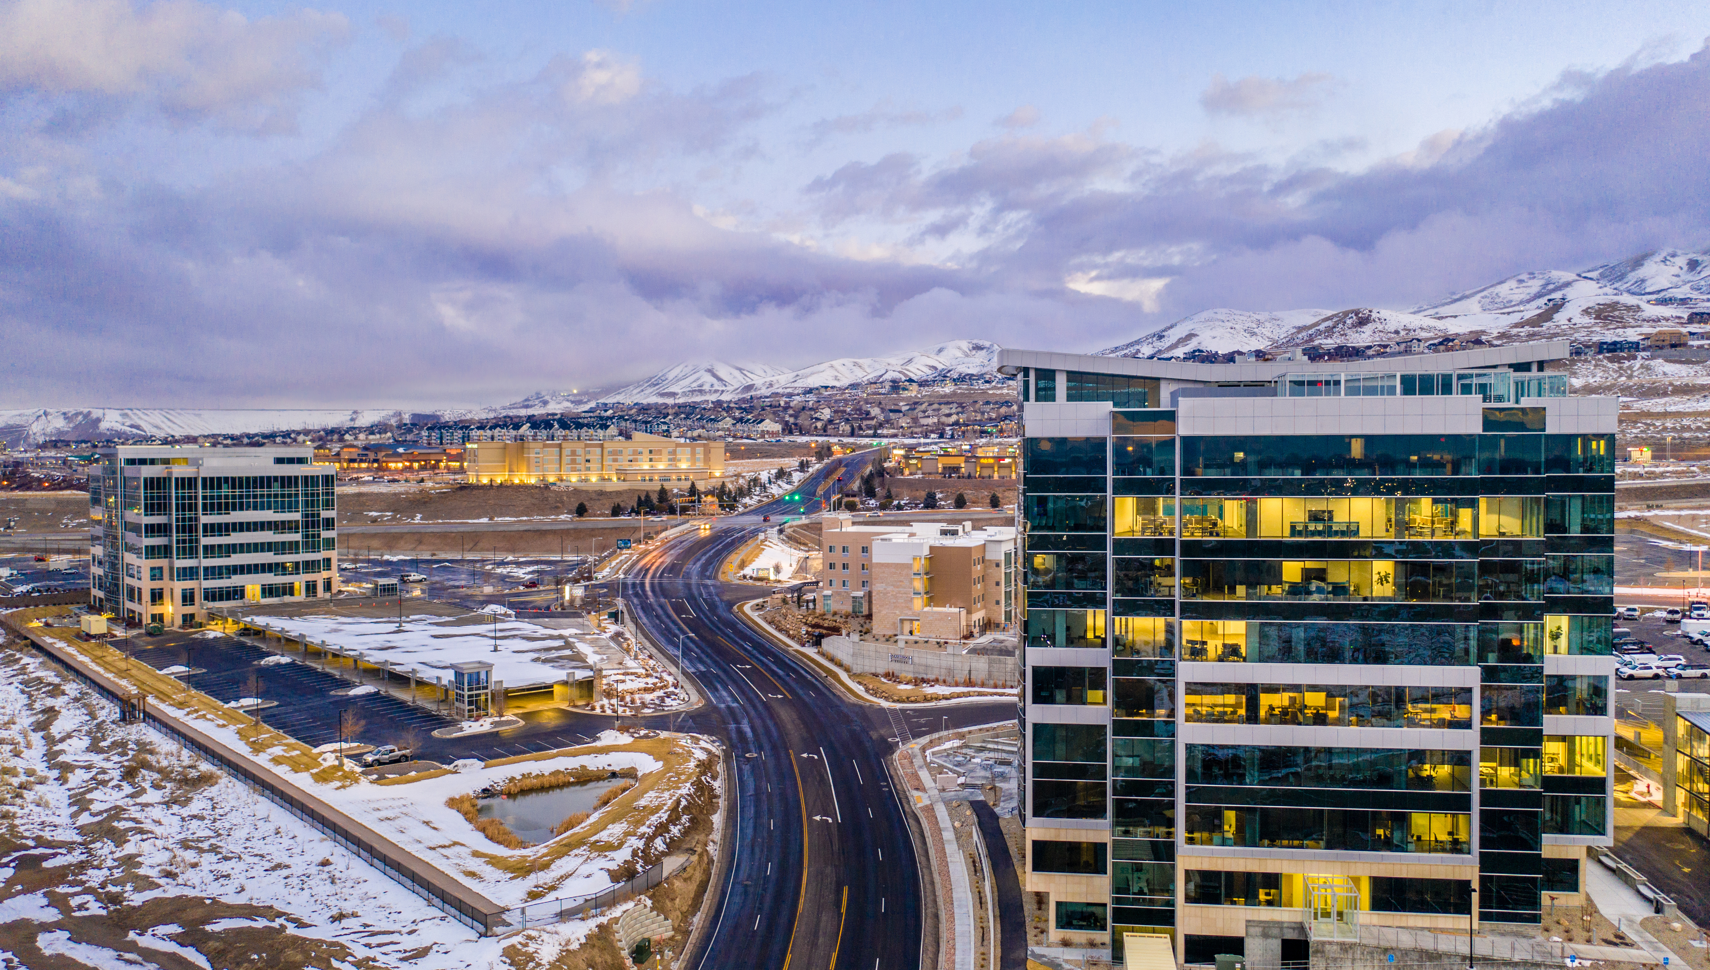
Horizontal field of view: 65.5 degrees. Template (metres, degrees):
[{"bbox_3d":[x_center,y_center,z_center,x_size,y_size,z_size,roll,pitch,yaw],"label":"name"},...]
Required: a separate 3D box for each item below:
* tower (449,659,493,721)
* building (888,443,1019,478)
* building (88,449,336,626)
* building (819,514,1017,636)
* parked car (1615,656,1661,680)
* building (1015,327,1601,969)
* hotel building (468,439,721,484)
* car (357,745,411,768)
[{"bbox_3d":[-50.588,27.404,175.975,4.100,6.311,4.200,-1,2,-40],"label":"tower"},{"bbox_3d":[39.756,-6.999,455.989,50.563,7.966,22.000,0,1,15],"label":"building"},{"bbox_3d":[-139.583,9.763,289.197,37.545,36.650,56.807,-1,2,-40],"label":"building"},{"bbox_3d":[10.560,15.052,229.498,40.281,16.675,47.000,0,1,20],"label":"building"},{"bbox_3d":[92.377,21.840,156.296,4.940,1.750,1.950,0,1,3],"label":"parked car"},{"bbox_3d":[35.650,10.570,117.603,42.543,43.603,52.000,0,1,8],"label":"building"},{"bbox_3d":[-95.414,-8.709,494.917,94.918,15.644,24.000,0,1,0],"label":"hotel building"},{"bbox_3d":[-52.767,30.417,149.869,5.450,1.800,1.950,-1,2,-40],"label":"car"}]

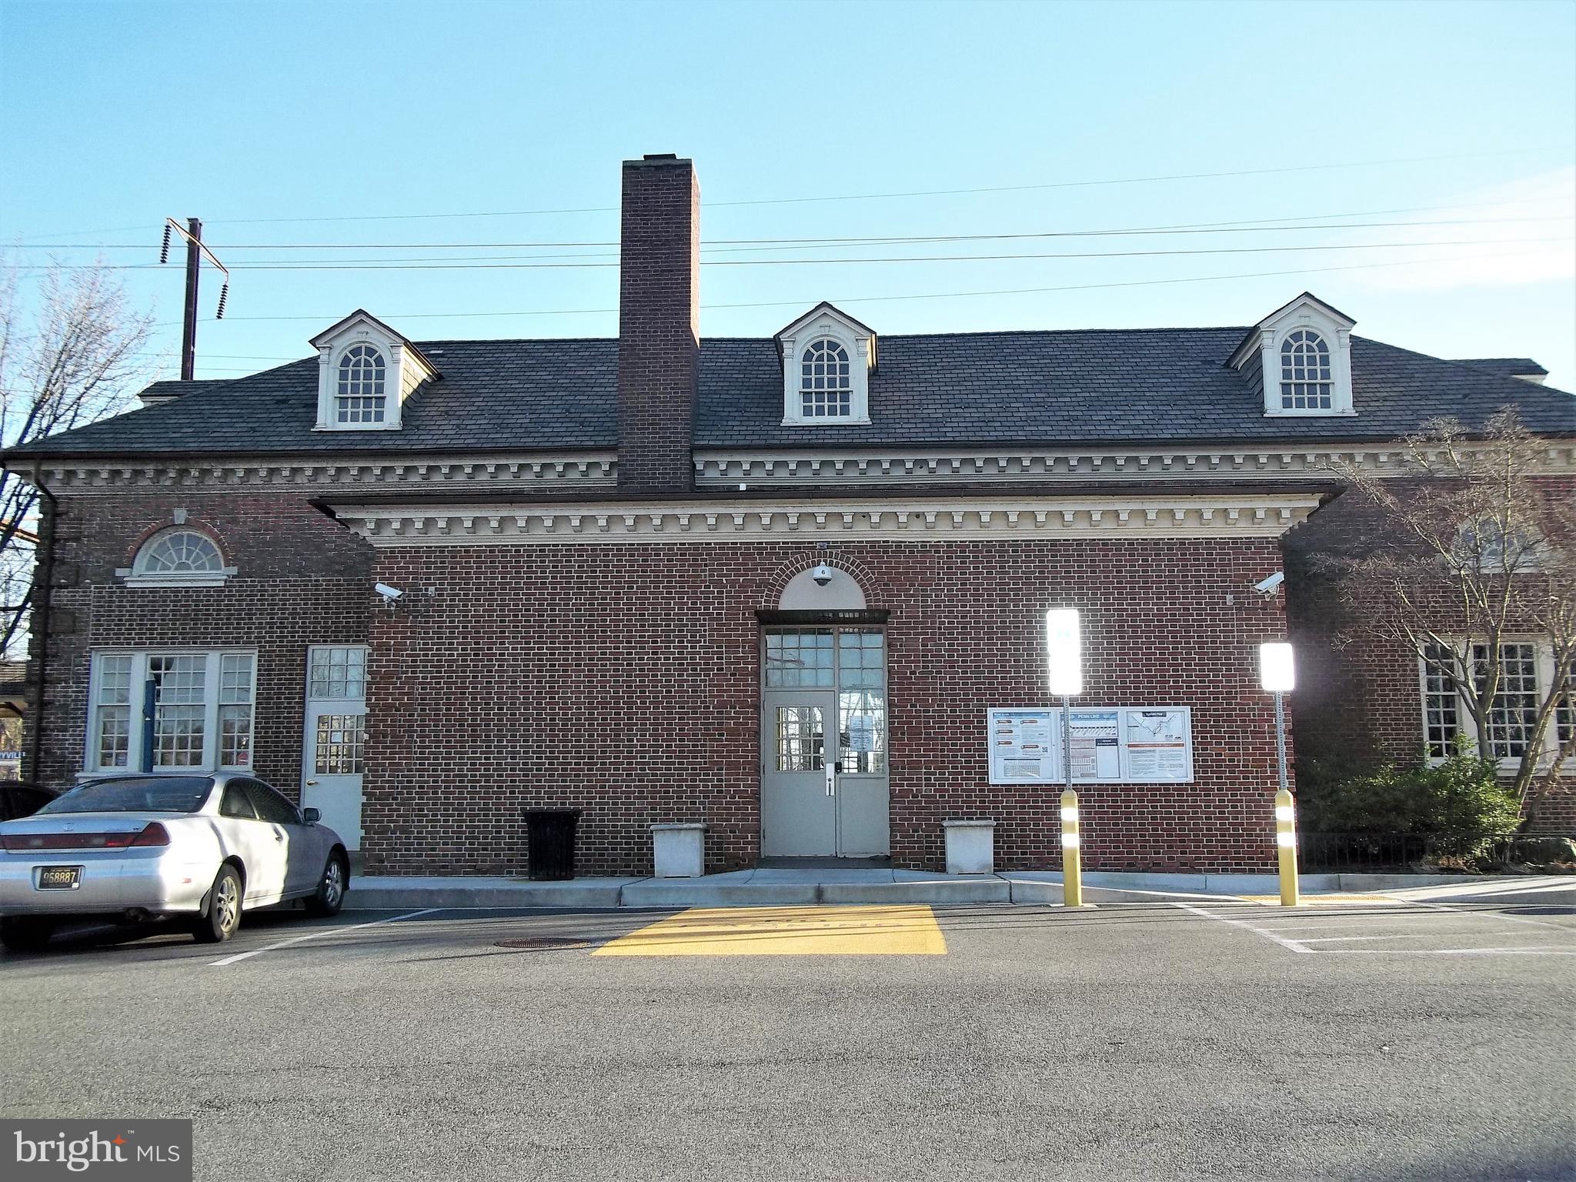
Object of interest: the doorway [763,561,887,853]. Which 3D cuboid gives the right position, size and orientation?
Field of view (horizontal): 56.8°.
[{"bbox_3d":[0.462,1.493,18.394,1.642,3.687,0.300,-1,-8,2],"label":"doorway"}]

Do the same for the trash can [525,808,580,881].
[{"bbox_3d":[-2.851,3.044,17.569,0.719,0.838,0.719,0,-8,0],"label":"trash can"}]

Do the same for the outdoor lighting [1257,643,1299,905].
[{"bbox_3d":[5.062,1.859,14.876,0.340,2.664,0.200,-1,-8,2],"label":"outdoor lighting"}]

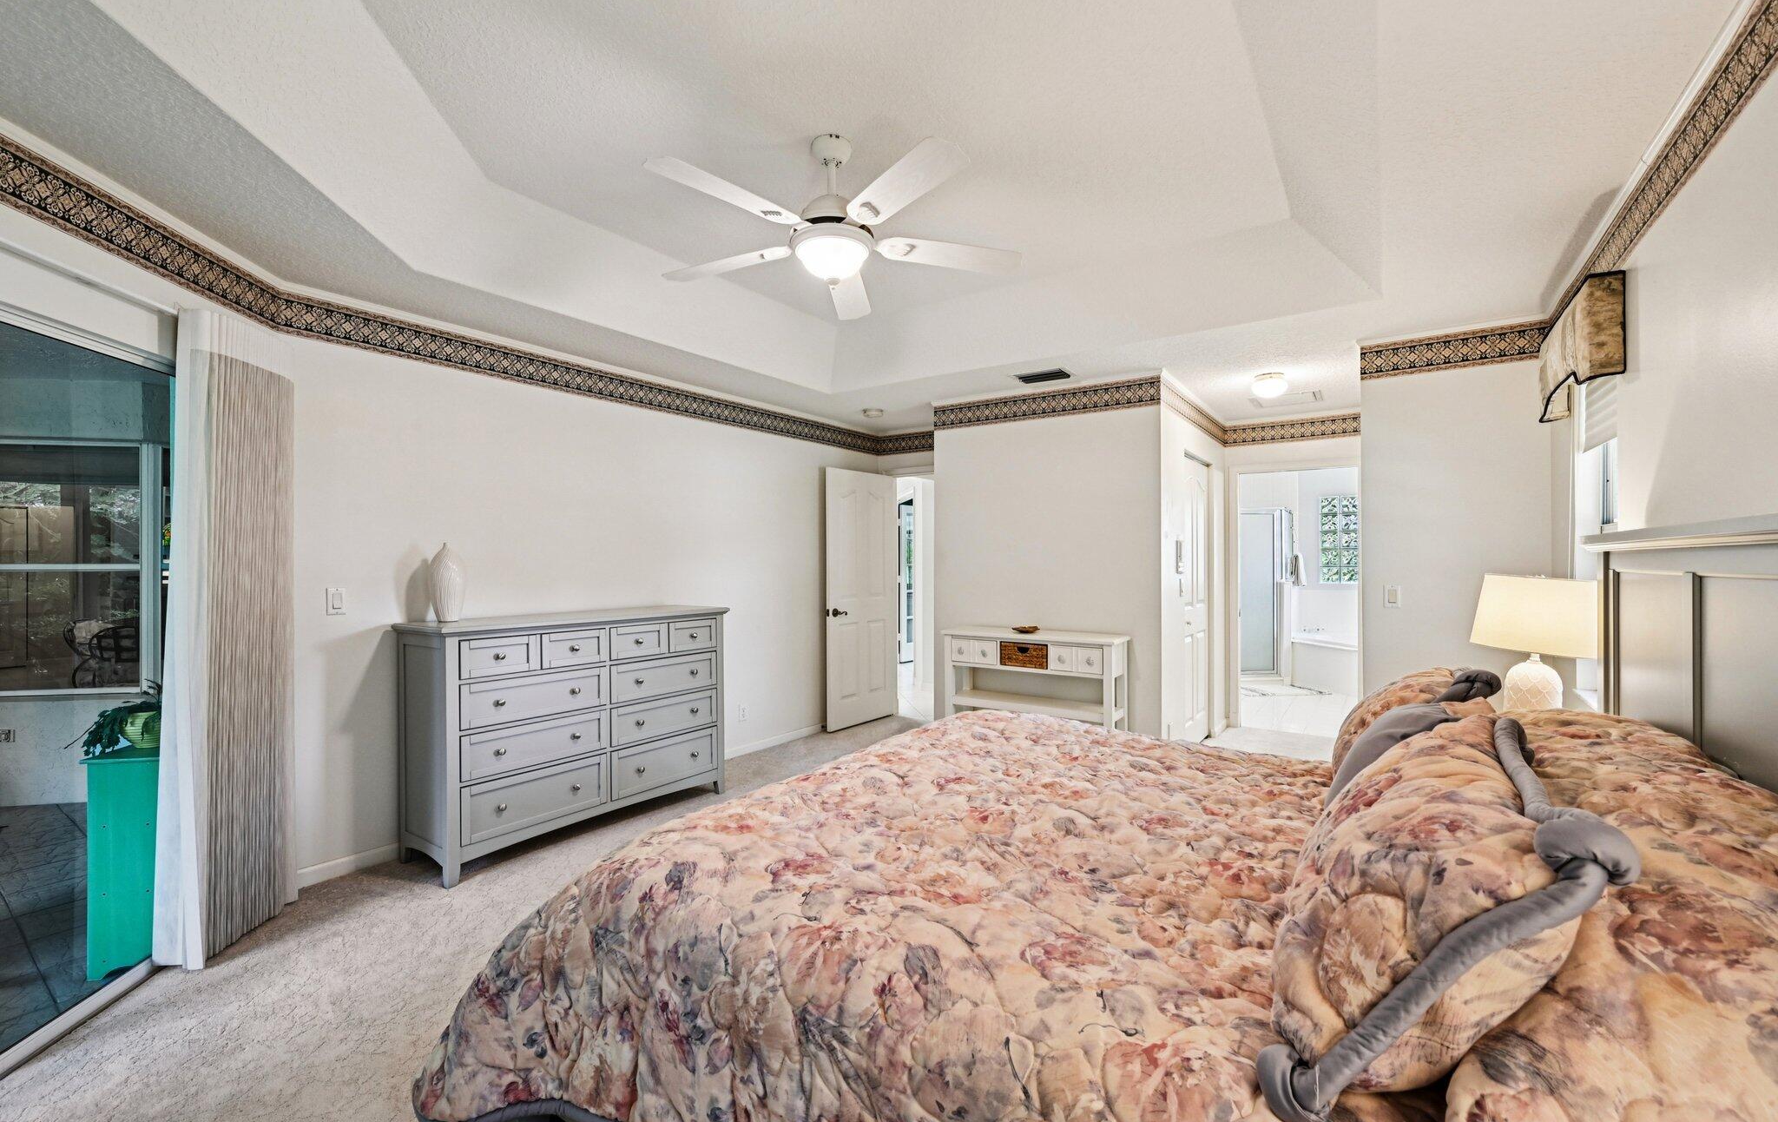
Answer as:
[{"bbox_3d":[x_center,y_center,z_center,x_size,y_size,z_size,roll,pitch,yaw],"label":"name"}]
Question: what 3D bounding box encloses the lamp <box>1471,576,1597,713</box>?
[{"bbox_3d":[2.070,0.327,2.206,0.335,0.550,0.335,0,0,36],"label":"lamp"}]

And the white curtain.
[{"bbox_3d":[-2.326,0.246,2.450,0.170,2.120,0.480,0,0,-9],"label":"white curtain"}]

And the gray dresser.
[{"bbox_3d":[-1.531,0.802,3.484,0.475,1.040,1.490,0,0,36],"label":"gray dresser"}]

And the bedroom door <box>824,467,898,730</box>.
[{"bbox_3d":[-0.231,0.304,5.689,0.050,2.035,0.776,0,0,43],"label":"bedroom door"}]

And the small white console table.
[{"bbox_3d":[0.889,0.892,4.277,1.100,0.866,0.370,0,0,36],"label":"small white console table"}]

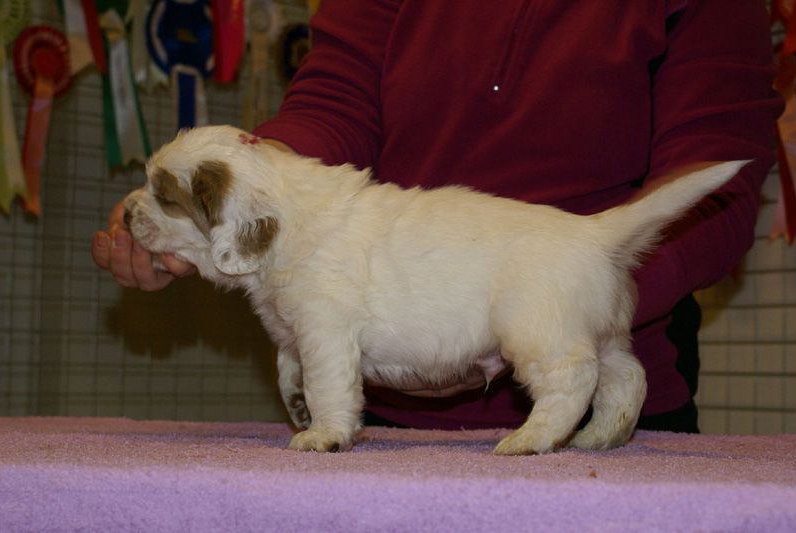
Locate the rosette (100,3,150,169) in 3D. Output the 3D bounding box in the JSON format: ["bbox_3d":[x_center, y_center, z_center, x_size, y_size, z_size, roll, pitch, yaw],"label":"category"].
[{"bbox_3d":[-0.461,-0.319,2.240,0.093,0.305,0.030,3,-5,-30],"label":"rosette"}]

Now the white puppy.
[{"bbox_3d":[0.032,0.019,1.150,0.530,0.272,0.155,1,-4,0],"label":"white puppy"}]

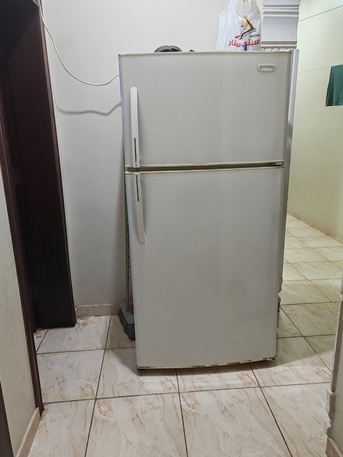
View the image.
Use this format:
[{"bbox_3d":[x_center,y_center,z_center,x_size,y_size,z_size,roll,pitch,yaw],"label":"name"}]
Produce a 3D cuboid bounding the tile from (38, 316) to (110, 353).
[{"bbox_3d":[-0.669,0.750,2.531,0.445,0.010,0.445,-2,15,-4],"label":"tile"}]

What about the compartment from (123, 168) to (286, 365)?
[{"bbox_3d":[0.170,0.155,2.261,0.807,1.145,0.670,-2,15,-3],"label":"compartment"}]

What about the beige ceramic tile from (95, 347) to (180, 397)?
[{"bbox_3d":[-0.193,0.847,2.132,0.445,0.010,0.445,-2,15,-4],"label":"beige ceramic tile"}]

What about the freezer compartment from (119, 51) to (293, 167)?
[{"bbox_3d":[0.150,-0.647,2.042,0.807,0.520,0.670,-2,15,-3],"label":"freezer compartment"}]

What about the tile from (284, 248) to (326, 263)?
[{"bbox_3d":[1.449,0.305,3.961,0.445,0.010,0.445,-2,15,-4],"label":"tile"}]

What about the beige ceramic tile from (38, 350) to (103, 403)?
[{"bbox_3d":[-0.636,0.866,2.103,0.445,0.010,0.445,-2,15,-4],"label":"beige ceramic tile"}]

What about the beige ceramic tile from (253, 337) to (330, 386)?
[{"bbox_3d":[0.695,0.809,2.190,0.445,0.010,0.445,-2,15,-4],"label":"beige ceramic tile"}]

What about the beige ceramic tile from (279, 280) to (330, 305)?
[{"bbox_3d":[1.072,0.557,3.075,0.445,0.010,0.445,-2,15,-4],"label":"beige ceramic tile"}]

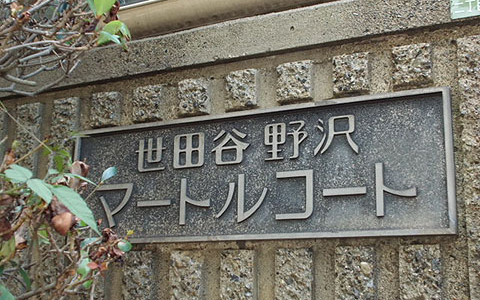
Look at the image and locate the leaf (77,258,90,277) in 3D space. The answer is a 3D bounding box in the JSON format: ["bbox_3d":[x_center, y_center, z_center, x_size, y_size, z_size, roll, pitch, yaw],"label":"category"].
[{"bbox_3d":[-0.273,0.205,1.209,0.024,0.031,0.022,2,-9,-12],"label":"leaf"}]

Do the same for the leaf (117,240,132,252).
[{"bbox_3d":[-0.201,0.168,1.209,0.028,0.021,0.020,2,-9,-9],"label":"leaf"}]

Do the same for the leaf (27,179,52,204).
[{"bbox_3d":[-0.342,0.071,1.181,0.044,0.044,0.035,3,-10,-16],"label":"leaf"}]

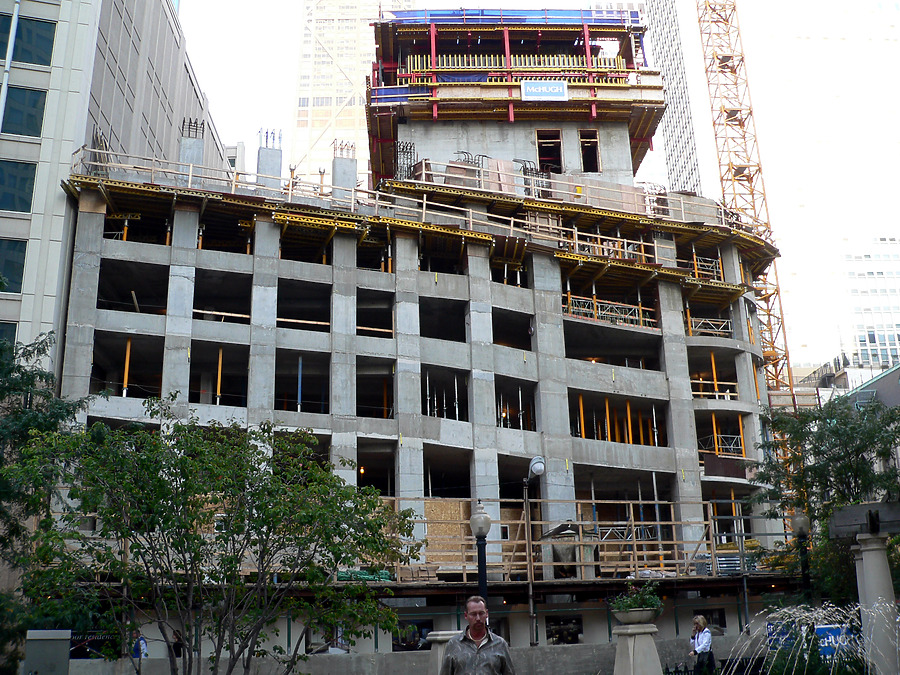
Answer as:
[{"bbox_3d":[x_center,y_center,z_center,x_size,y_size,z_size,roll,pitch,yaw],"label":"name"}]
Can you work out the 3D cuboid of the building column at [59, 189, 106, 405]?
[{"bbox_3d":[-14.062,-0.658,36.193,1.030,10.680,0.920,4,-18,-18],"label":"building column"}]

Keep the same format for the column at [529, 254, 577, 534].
[{"bbox_3d":[4.425,2.799,41.599,1.300,13.540,0.920,4,-18,-18],"label":"column"}]

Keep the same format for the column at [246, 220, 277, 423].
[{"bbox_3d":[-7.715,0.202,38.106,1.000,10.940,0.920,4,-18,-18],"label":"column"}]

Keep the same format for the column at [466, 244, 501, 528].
[{"bbox_3d":[1.246,2.413,40.067,0.980,13.410,0.920,4,-18,-18],"label":"column"}]

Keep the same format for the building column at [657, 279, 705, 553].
[{"bbox_3d":[10.425,3.752,43.438,1.120,13.160,0.920,4,-18,-18],"label":"building column"}]

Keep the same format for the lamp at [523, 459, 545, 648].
[{"bbox_3d":[2.494,6.205,27.386,0.450,5.600,1.050,4,-18,-18],"label":"lamp"}]

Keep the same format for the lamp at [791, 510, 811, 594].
[{"bbox_3d":[7.723,5.648,20.145,0.450,3.890,0.450,-2,-17,0],"label":"lamp"}]

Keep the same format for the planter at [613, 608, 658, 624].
[{"bbox_3d":[2.706,4.069,13.652,0.670,0.230,0.670,-2,-17,0],"label":"planter"}]

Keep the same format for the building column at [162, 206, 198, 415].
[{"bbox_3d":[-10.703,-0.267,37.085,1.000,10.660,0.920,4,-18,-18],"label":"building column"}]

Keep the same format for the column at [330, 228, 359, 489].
[{"bbox_3d":[-4.432,1.454,38.830,0.980,12.210,0.920,4,-18,-18],"label":"column"}]

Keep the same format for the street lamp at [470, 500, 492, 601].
[{"bbox_3d":[0.686,5.343,18.849,0.450,4.090,0.450,-2,-17,0],"label":"street lamp"}]

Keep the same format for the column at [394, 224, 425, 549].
[{"bbox_3d":[-1.914,2.177,39.493,0.970,13.940,0.920,4,-18,-18],"label":"column"}]

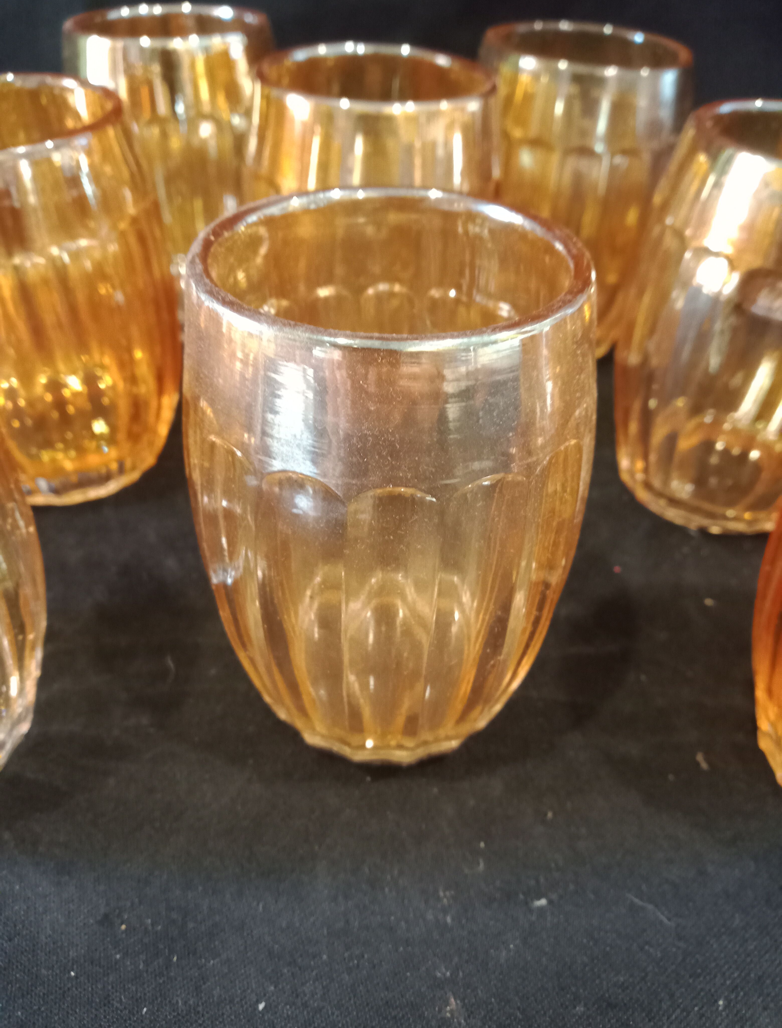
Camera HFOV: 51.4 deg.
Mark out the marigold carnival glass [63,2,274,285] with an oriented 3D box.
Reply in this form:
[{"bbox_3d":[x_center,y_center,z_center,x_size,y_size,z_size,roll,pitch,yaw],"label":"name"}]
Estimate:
[{"bbox_3d":[-0.073,-0.123,0.296,0.076,0.100,0.076,1,40,0],"label":"marigold carnival glass"}]

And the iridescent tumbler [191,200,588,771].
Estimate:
[{"bbox_3d":[-0.001,-0.004,0.162,0.076,0.100,0.076,1,40,-1],"label":"iridescent tumbler"}]

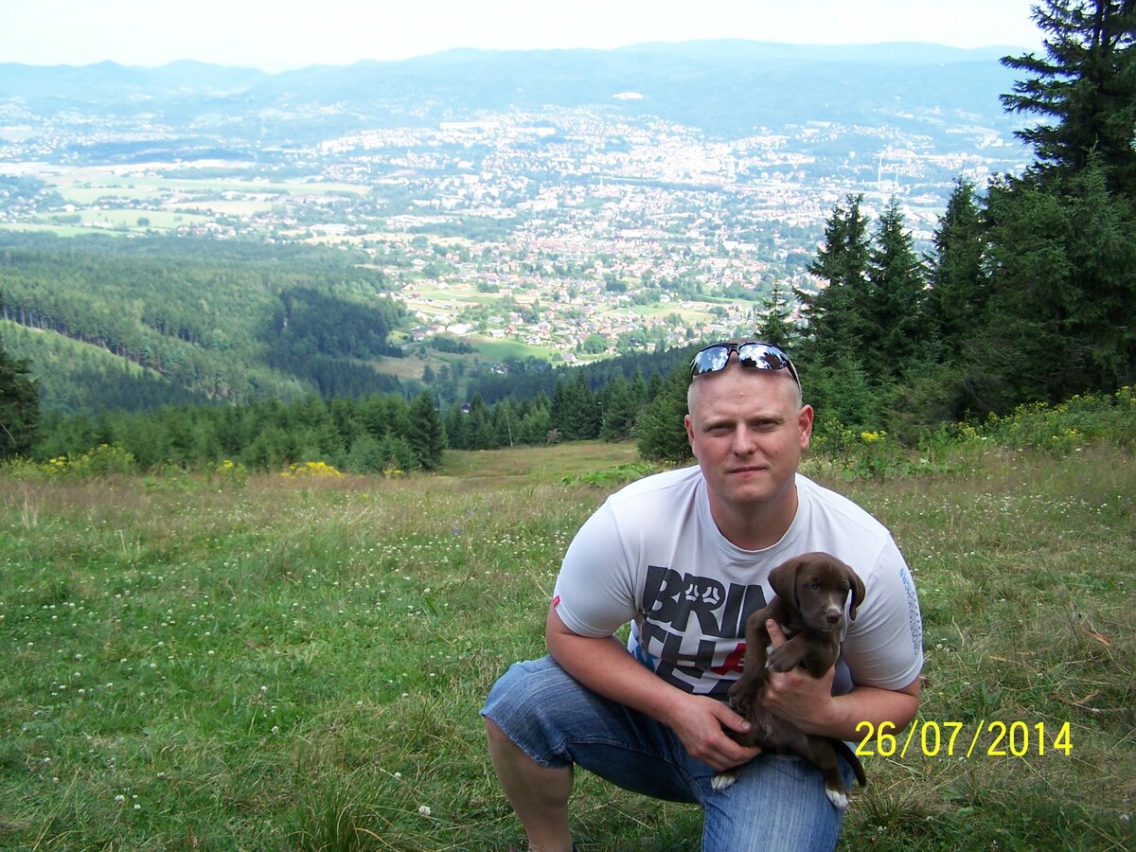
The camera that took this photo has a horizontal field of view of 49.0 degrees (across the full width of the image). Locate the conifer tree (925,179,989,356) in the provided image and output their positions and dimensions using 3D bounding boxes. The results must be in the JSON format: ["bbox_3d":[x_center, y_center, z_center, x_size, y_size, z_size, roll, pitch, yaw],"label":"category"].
[{"bbox_3d":[9.822,-3.242,32.108,2.400,6.170,2.400,0,17,0],"label":"conifer tree"}]

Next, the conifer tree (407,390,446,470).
[{"bbox_3d":[-8.125,0.297,72.295,2.300,4.880,2.300,0,17,0],"label":"conifer tree"}]

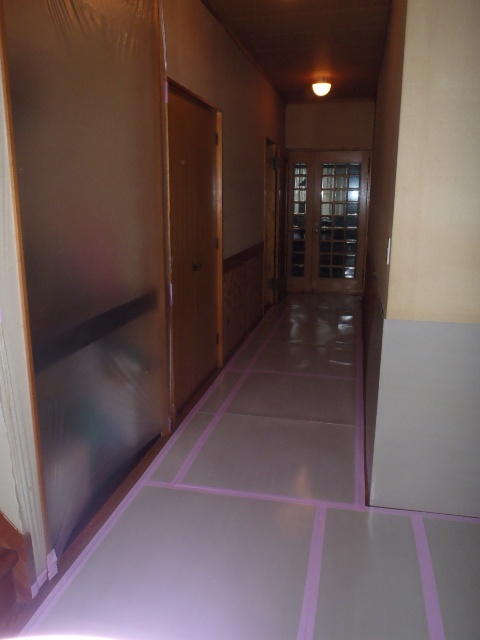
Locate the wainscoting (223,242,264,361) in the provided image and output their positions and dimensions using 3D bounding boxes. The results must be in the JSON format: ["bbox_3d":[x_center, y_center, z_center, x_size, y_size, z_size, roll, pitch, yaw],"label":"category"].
[{"bbox_3d":[0.070,-0.279,5.369,0.040,0.890,2.030,3,14,12],"label":"wainscoting"}]

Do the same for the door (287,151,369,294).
[{"bbox_3d":[1.248,-1.391,7.533,1.130,2.080,0.120,3,14,12],"label":"door"}]

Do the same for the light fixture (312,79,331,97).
[{"bbox_3d":[0.943,-2.674,5.975,0.210,0.170,0.210,3,14,12],"label":"light fixture"}]

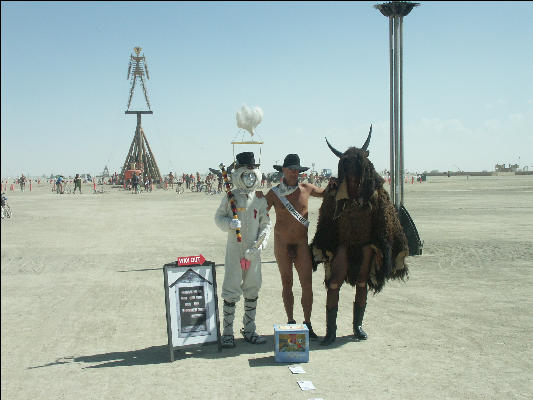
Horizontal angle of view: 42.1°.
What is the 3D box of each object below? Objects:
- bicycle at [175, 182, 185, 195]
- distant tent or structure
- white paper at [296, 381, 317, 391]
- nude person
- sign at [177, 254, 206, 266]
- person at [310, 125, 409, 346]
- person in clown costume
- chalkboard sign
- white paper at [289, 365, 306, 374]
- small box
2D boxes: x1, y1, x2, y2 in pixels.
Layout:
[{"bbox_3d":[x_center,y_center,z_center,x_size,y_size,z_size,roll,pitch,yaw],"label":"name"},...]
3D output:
[{"bbox_3d":[-7.909,-1.046,63.000,0.600,1.070,1.650,-1,2,-22],"label":"bicycle"},{"bbox_3d":[-24.170,-16.339,134.000,8.100,26.700,8.100,0,2,0],"label":"distant tent or structure"},{"bbox_3d":[0.318,1.430,5.372,0.120,0.025,0.200,-1,2,-9],"label":"white paper"},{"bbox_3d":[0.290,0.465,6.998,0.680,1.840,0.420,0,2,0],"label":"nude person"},{"bbox_3d":[-0.683,0.554,6.350,0.280,0.100,0.030,-1,2,-30],"label":"sign"},{"bbox_3d":[0.905,0.336,6.743,0.950,2.110,0.650,0,2,2],"label":"person"},{"bbox_3d":[-0.237,0.474,6.668,0.560,1.850,0.480,0,2,-5],"label":"person in clown costume"},{"bbox_3d":[-0.692,0.987,6.355,0.500,0.840,0.300,-1,2,-30],"label":"chalkboard sign"},{"bbox_3d":[0.255,1.415,5.810,0.120,0.025,0.200,-1,2,-9],"label":"white paper"},{"bbox_3d":[0.230,1.271,6.179,0.300,0.285,0.280,0,2,2],"label":"small box"}]

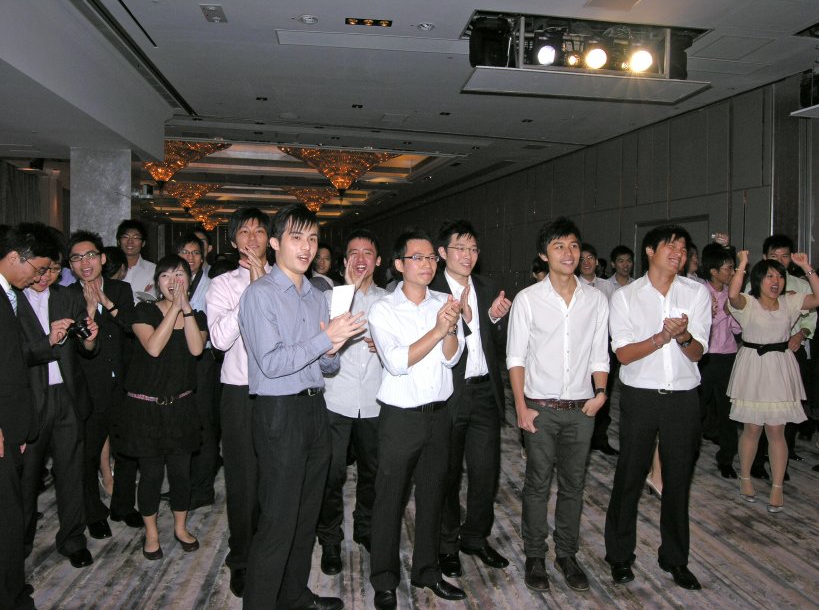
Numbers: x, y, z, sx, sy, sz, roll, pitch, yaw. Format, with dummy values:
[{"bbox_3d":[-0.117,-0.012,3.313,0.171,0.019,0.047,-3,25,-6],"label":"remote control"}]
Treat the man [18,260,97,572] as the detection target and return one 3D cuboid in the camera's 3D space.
[{"bbox_3d":[-1.824,0.472,2.903,0.520,1.650,0.470,-3,6,-43],"label":"man"}]

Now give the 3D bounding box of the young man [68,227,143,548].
[{"bbox_3d":[-1.740,0.425,3.193,0.500,1.700,0.420,-3,6,-40],"label":"young man"}]

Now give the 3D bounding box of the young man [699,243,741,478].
[{"bbox_3d":[2.326,0.408,4.249,0.470,1.710,0.320,0,3,-5],"label":"young man"}]

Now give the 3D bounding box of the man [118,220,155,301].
[{"bbox_3d":[-1.938,0.311,4.056,0.480,1.830,0.340,-2,4,-30],"label":"man"}]

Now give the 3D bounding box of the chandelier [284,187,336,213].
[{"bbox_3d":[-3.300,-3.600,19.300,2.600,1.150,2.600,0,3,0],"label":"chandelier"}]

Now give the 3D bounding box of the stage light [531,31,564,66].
[{"bbox_3d":[1.255,-2.349,5.200,0.280,0.320,0.330,1,22,3],"label":"stage light"}]

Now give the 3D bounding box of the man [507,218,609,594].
[{"bbox_3d":[0.739,0.461,2.737,0.500,1.770,0.340,1,5,-2],"label":"man"}]

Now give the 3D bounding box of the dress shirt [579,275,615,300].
[{"bbox_3d":[1.560,0.030,4.930,0.480,0.580,0.280,1,4,9],"label":"dress shirt"}]

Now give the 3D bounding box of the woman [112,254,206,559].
[{"bbox_3d":[-1.384,0.533,3.107,0.500,1.600,0.440,-2,4,-30],"label":"woman"}]

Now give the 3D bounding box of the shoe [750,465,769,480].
[{"bbox_3d":[2.579,1.200,4.240,0.105,0.110,0.290,1,5,5],"label":"shoe"}]

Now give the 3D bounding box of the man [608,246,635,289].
[{"bbox_3d":[1.998,0.317,5.403,0.480,1.740,0.320,0,3,6],"label":"man"}]

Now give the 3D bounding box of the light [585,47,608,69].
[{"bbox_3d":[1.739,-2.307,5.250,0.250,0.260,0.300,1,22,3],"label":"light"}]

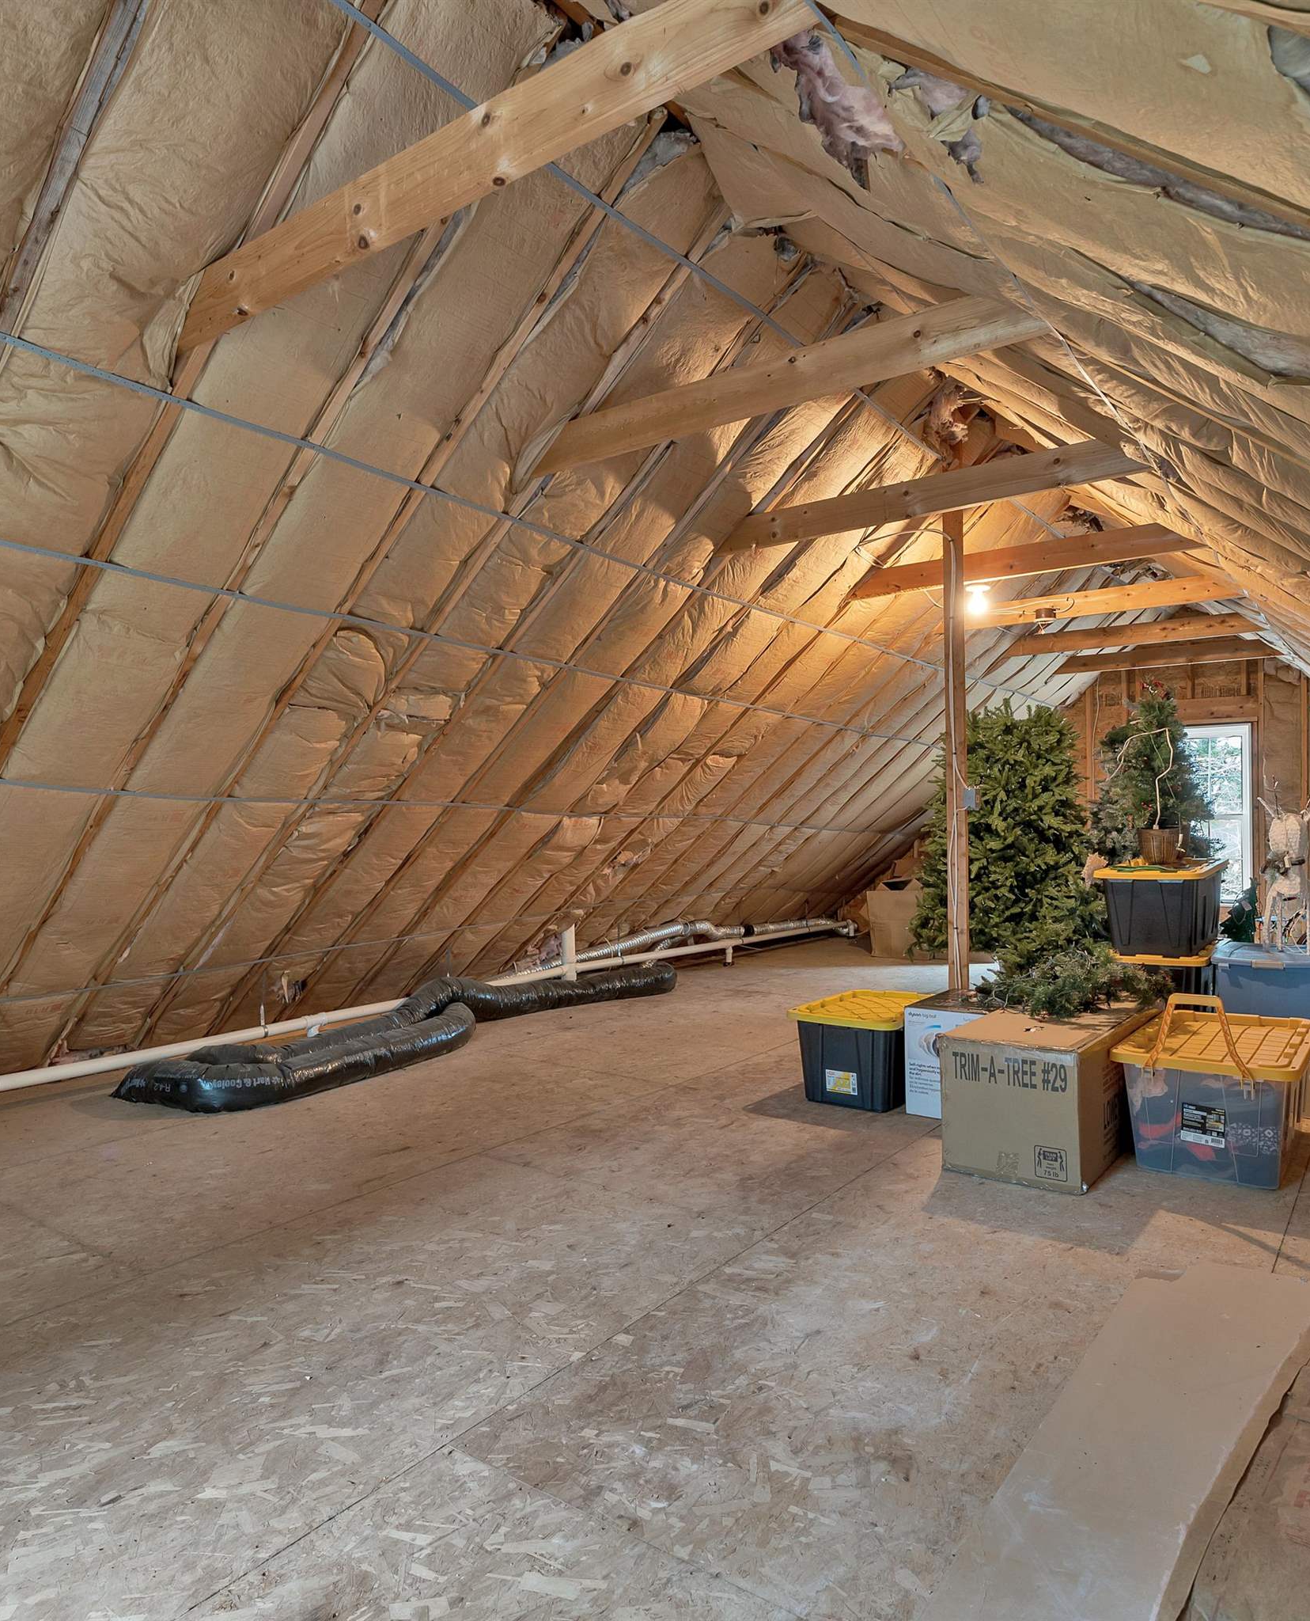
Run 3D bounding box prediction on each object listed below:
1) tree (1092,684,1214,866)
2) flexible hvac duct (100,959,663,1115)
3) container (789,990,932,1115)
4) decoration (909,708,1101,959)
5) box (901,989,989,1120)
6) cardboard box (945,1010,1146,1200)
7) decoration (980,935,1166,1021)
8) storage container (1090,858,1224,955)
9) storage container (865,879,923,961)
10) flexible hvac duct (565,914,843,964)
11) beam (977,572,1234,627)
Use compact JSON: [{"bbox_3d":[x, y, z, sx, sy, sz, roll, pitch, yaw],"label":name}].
[{"bbox_3d":[2.461,-0.182,4.989,0.520,0.900,0.500,0,-1,37],"label":"tree"},{"bbox_3d":[-0.916,1.139,5.823,0.730,0.270,4.000,0,-1,37],"label":"flexible hvac duct"},{"bbox_3d":[1.001,1.079,4.595,0.509,0.380,0.782,0,-1,33],"label":"container"},{"bbox_3d":[2.577,0.252,7.388,1.400,2.120,1.380,-1,-1,36],"label":"decoration"},{"bbox_3d":[1.365,1.045,4.348,0.370,0.444,0.566,0,-1,35],"label":"box"},{"bbox_3d":[1.519,1.028,3.839,0.475,0.470,1.050,0,-1,38],"label":"cardboard box"},{"bbox_3d":[1.664,0.652,4.031,0.680,0.280,0.480,-1,-1,36],"label":"decoration"},{"bbox_3d":[2.509,0.483,4.970,0.477,0.386,0.750,0,-1,37],"label":"storage container"},{"bbox_3d":[2.349,1.024,9.514,0.550,0.660,0.500,-1,-1,36],"label":"storage container"},{"bbox_3d":[0.673,1.110,9.070,0.300,0.290,4.600,-1,-1,36],"label":"flexible hvac duct"},{"bbox_3d":[2.521,-1.223,6.046,1.820,0.140,0.040,-1,-1,36],"label":"beam"}]

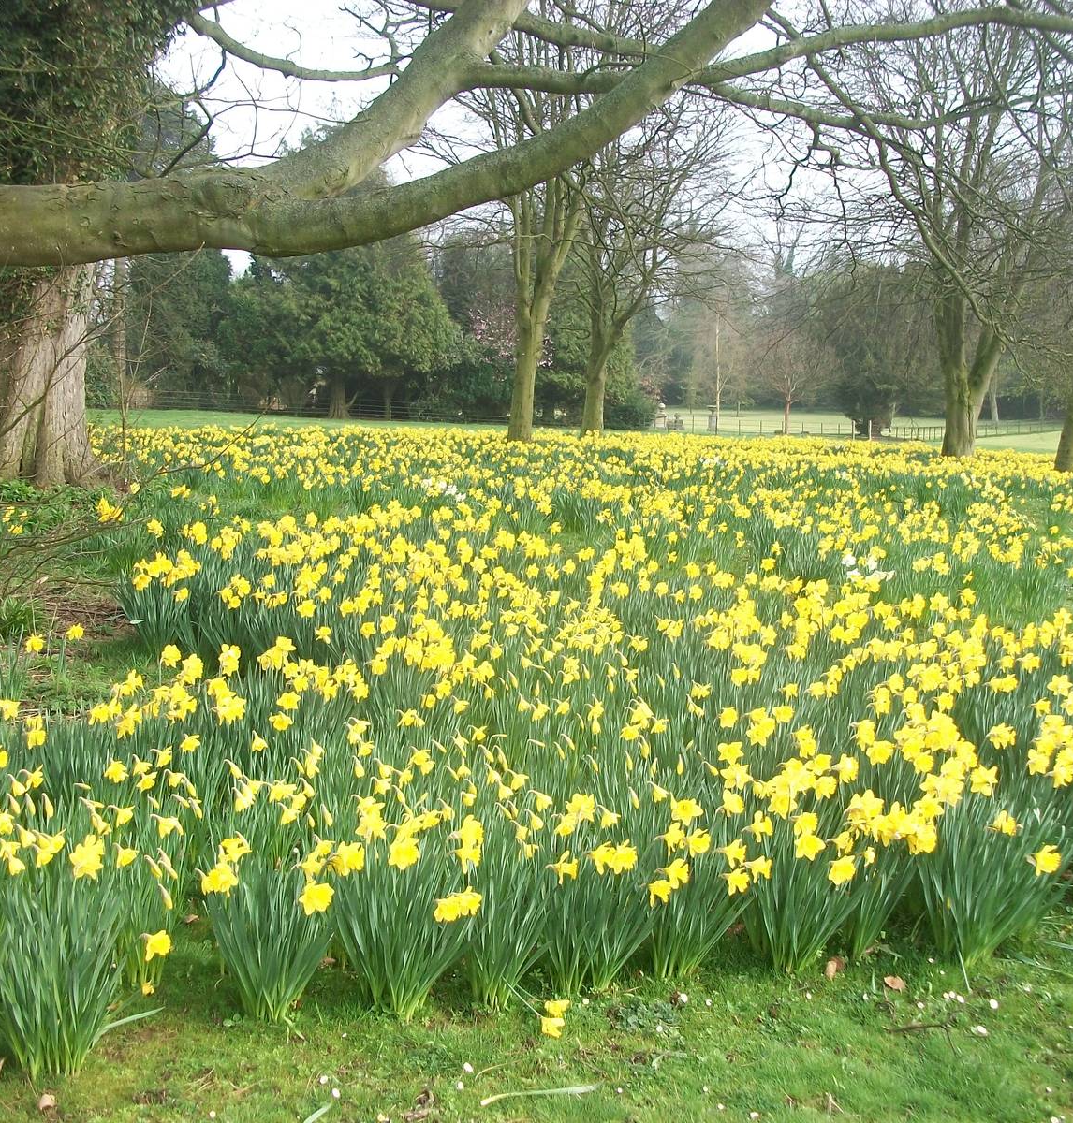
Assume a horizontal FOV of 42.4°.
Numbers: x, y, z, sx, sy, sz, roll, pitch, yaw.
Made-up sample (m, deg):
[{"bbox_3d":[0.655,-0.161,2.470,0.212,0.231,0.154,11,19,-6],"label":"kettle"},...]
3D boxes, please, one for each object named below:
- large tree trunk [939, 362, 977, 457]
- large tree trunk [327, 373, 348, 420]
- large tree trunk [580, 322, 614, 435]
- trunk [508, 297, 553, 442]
[{"bbox_3d":[11.593,-4.143,38.000,1.000,2.750,0.880,1,6,0],"label":"large tree trunk"},{"bbox_3d":[-10.200,-8.490,71.000,1.100,2.350,1.000,1,6,0],"label":"large tree trunk"},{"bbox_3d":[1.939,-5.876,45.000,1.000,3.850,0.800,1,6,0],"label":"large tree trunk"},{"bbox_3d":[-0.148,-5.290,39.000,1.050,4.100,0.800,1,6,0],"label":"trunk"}]

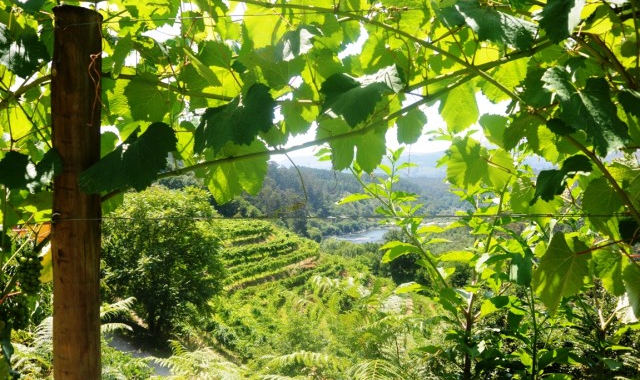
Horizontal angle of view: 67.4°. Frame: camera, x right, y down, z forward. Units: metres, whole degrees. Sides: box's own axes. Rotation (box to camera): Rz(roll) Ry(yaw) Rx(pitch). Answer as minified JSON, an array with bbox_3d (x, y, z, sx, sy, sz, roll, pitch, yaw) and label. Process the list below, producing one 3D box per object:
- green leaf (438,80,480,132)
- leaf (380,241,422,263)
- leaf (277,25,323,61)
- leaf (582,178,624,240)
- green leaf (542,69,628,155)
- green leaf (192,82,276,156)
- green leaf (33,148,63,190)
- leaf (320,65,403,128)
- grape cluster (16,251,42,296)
[{"bbox_3d":[0.375,-0.224,1.300,0.108,0.141,0.040,0,1,6],"label":"green leaf"},{"bbox_3d":[0.297,0.228,1.750,0.153,0.080,0.070,0,1,5],"label":"leaf"},{"bbox_3d":[-0.053,-0.382,1.250,0.120,0.094,0.060,0,1,-1],"label":"leaf"},{"bbox_3d":[0.709,0.044,1.200,0.105,0.150,0.040,0,1,12],"label":"leaf"},{"bbox_3d":[0.581,-0.170,1.050,0.188,0.188,0.070,0,1,10],"label":"green leaf"},{"bbox_3d":[-0.195,-0.159,1.080,0.185,0.162,0.070,0,1,-3],"label":"green leaf"},{"bbox_3d":[-0.677,-0.054,1.200,0.086,0.105,0.060,0,1,-11],"label":"green leaf"},{"bbox_3d":[0.097,-0.218,1.120,0.192,0.145,0.090,0,1,2],"label":"leaf"},{"bbox_3d":[-0.787,0.226,1.300,0.070,0.119,0.070,0,1,-13],"label":"grape cluster"}]

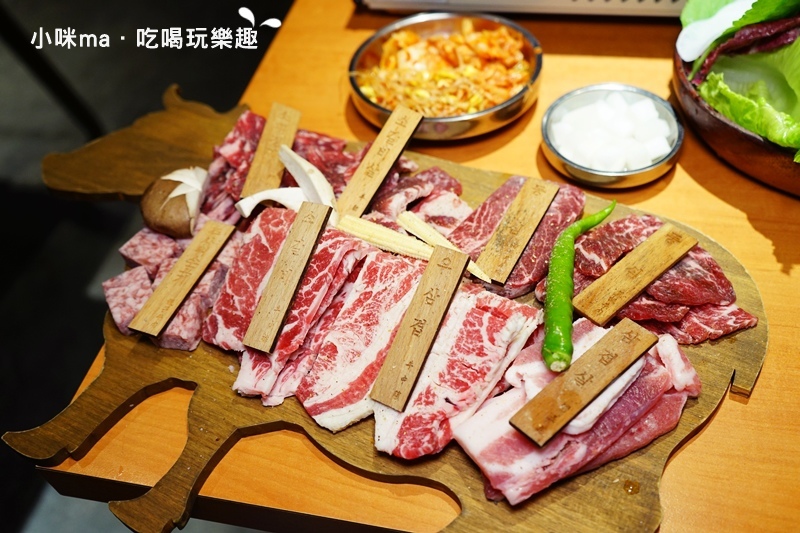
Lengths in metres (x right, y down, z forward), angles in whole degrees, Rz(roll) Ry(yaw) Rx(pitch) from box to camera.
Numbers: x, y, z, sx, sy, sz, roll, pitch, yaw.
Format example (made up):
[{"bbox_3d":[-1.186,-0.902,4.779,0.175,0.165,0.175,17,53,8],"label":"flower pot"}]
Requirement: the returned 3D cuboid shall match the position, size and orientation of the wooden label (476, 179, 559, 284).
[{"bbox_3d":[0.083,-0.026,0.519,0.025,0.004,0.106,20,51,21],"label":"wooden label"}]

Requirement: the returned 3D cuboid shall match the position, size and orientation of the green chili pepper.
[{"bbox_3d":[0.111,0.007,0.478,0.031,0.020,0.152,12,53,18],"label":"green chili pepper"}]

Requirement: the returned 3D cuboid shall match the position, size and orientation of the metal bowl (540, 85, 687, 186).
[{"bbox_3d":[0.173,-0.104,0.601,0.112,0.026,0.112,-5,50,5],"label":"metal bowl"}]

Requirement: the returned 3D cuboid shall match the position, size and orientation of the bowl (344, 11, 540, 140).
[{"bbox_3d":[0.043,-0.175,0.678,0.171,0.032,0.171,-5,50,5],"label":"bowl"}]

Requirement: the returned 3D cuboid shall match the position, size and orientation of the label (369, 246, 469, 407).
[{"bbox_3d":[0.013,0.039,0.476,0.024,0.004,0.111,19,72,16],"label":"label"}]

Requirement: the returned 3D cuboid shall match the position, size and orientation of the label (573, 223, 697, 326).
[{"bbox_3d":[0.158,0.005,0.489,0.105,0.004,0.024,-35,58,-24],"label":"label"}]

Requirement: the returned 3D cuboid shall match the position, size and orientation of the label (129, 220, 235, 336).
[{"bbox_3d":[-0.156,0.007,0.532,0.024,0.004,0.107,13,52,18],"label":"label"}]

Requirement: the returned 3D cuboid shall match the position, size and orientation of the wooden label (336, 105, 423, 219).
[{"bbox_3d":[-0.016,-0.083,0.584,0.024,0.004,0.110,24,67,15],"label":"wooden label"}]

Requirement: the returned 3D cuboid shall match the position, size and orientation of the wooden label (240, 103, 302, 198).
[{"bbox_3d":[-0.104,-0.093,0.602,0.025,0.004,0.110,14,53,-7],"label":"wooden label"}]

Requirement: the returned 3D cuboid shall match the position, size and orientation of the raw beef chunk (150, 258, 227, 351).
[{"bbox_3d":[-0.156,0.027,0.530,0.053,0.019,0.070,2,51,11],"label":"raw beef chunk"}]

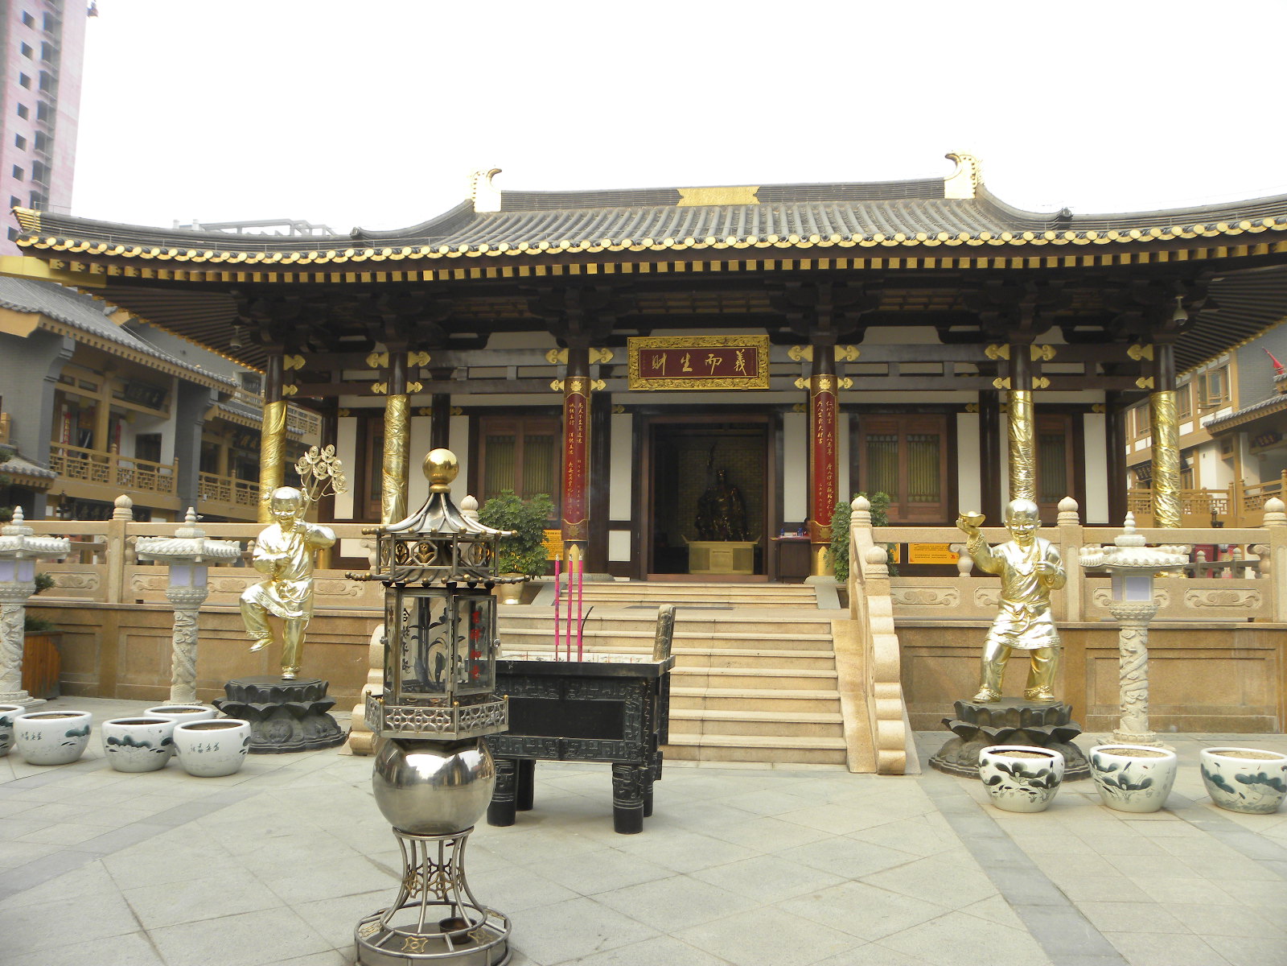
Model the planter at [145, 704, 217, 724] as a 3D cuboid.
[{"bbox_3d":[-3.766,2.055,7.865,0.535,0.360,0.535,0,-6,7],"label":"planter"}]

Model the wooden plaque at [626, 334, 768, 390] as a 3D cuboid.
[{"bbox_3d":[0.935,-2.016,16.287,2.370,0.910,0.150,0,4,7],"label":"wooden plaque"}]

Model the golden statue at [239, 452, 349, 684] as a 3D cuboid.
[{"bbox_3d":[-3.278,0.750,9.002,0.918,2.183,0.632,0,-5,5],"label":"golden statue"}]

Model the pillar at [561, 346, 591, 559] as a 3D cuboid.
[{"bbox_3d":[-1.159,-0.346,16.587,0.460,4.060,0.460,0,-6,7],"label":"pillar"}]

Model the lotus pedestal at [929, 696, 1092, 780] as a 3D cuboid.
[{"bbox_3d":[3.075,2.132,8.174,1.265,0.508,1.265,0,-5,5],"label":"lotus pedestal"}]

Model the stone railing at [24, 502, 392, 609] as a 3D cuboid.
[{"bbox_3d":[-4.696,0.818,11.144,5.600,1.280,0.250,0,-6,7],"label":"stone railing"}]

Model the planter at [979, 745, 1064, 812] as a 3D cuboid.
[{"bbox_3d":[2.558,1.997,6.539,0.535,0.360,0.535,0,-6,7],"label":"planter"}]

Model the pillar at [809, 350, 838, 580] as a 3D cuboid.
[{"bbox_3d":[2.897,-0.350,15.516,0.439,3.743,0.439,0,-5,5],"label":"pillar"}]

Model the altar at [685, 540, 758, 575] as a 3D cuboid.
[{"bbox_3d":[1.872,1.889,23.377,1.735,1.005,0.800,0,-6,7],"label":"altar"}]

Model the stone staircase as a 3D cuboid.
[{"bbox_3d":[0.354,1.961,11.863,3.650,1.420,7.500,0,-6,7],"label":"stone staircase"}]

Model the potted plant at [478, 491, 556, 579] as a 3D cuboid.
[{"bbox_3d":[-1.970,1.015,15.035,1.170,1.770,1.100,0,-6,7],"label":"potted plant"}]

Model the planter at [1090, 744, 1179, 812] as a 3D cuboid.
[{"bbox_3d":[3.411,2.065,6.745,0.564,0.388,0.564,0,-5,5],"label":"planter"}]

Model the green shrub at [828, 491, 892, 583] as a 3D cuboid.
[{"bbox_3d":[3.022,0.835,13.543,0.945,1.435,0.898,0,-5,5],"label":"green shrub"}]

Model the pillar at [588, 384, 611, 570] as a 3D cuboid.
[{"bbox_3d":[-0.793,-0.055,17.964,0.388,3.570,0.388,0,-5,5],"label":"pillar"}]

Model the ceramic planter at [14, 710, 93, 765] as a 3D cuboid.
[{"bbox_3d":[-4.783,2.063,7.832,0.551,0.373,0.551,0,-5,5],"label":"ceramic planter"}]

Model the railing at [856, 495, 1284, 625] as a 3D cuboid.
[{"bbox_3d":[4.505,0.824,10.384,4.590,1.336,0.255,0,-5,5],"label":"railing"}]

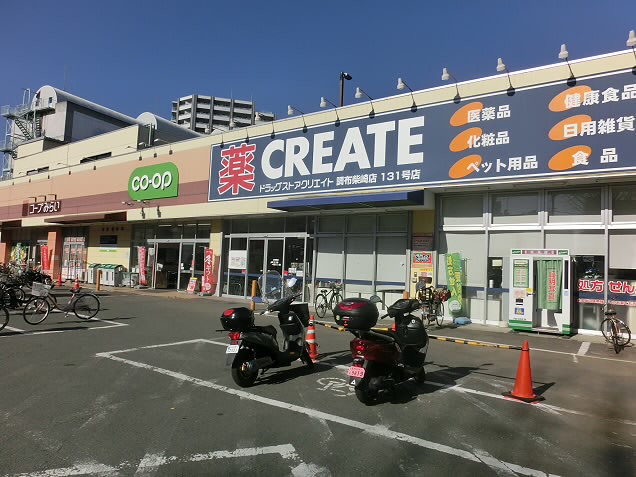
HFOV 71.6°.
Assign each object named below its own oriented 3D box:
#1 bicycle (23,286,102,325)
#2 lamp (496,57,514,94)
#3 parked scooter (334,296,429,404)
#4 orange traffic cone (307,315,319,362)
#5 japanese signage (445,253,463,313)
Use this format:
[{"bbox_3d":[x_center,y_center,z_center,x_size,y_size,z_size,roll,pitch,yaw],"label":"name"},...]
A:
[{"bbox_3d":[-5.906,1.426,10.180,0.560,1.010,1.720,0,-4,34],"label":"bicycle"},{"bbox_3d":[4.863,-4.156,11.339,0.220,0.620,1.150,0,-4,34],"label":"lamp"},{"bbox_3d":[0.856,1.278,5.269,0.680,1.150,1.820,0,-4,34],"label":"parked scooter"},{"bbox_3d":[-0.078,1.548,6.833,0.230,0.720,0.230,2,-3,0],"label":"orange traffic cone"},{"bbox_3d":[3.895,1.265,12.676,0.530,1.750,0.120,0,-4,34],"label":"japanese signage"}]

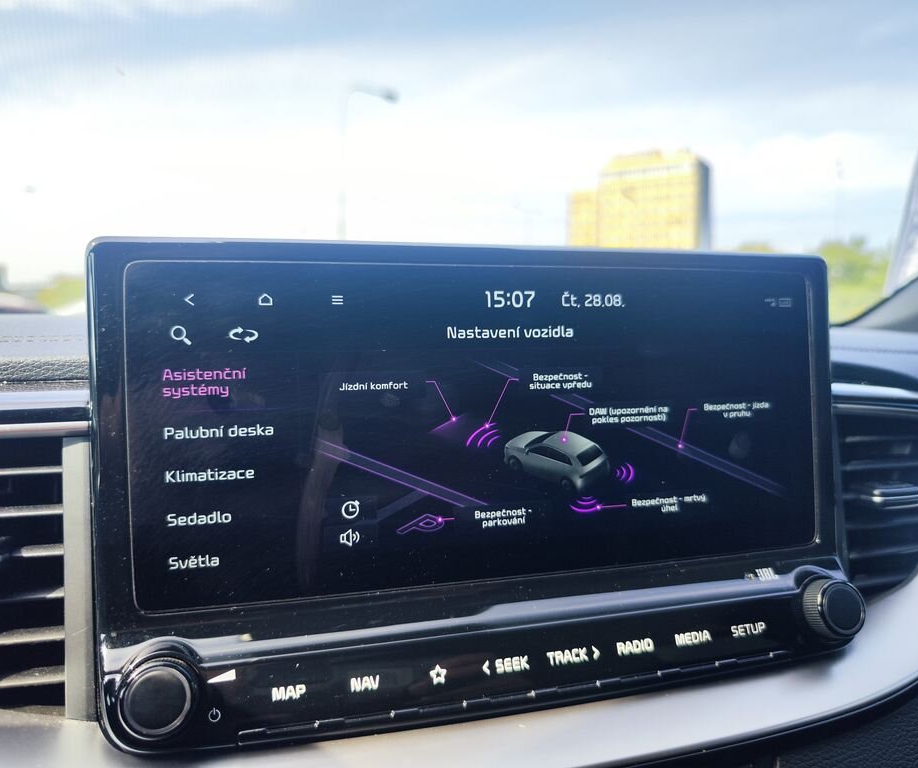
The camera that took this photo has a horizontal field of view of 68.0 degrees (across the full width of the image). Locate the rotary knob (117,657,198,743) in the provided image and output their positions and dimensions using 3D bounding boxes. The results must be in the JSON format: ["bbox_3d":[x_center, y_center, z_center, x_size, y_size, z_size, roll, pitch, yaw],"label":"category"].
[{"bbox_3d":[-0.084,0.088,0.191,0.020,0.020,0.010,-1,-12,-15],"label":"rotary knob"}]

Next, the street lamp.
[{"bbox_3d":[-3.250,-6.127,25.785,2.500,9.700,0.350,-4,7,-37],"label":"street lamp"}]

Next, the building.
[{"bbox_3d":[50.900,-39.396,188.611,35.000,45.500,18.000,3,6,32],"label":"building"}]

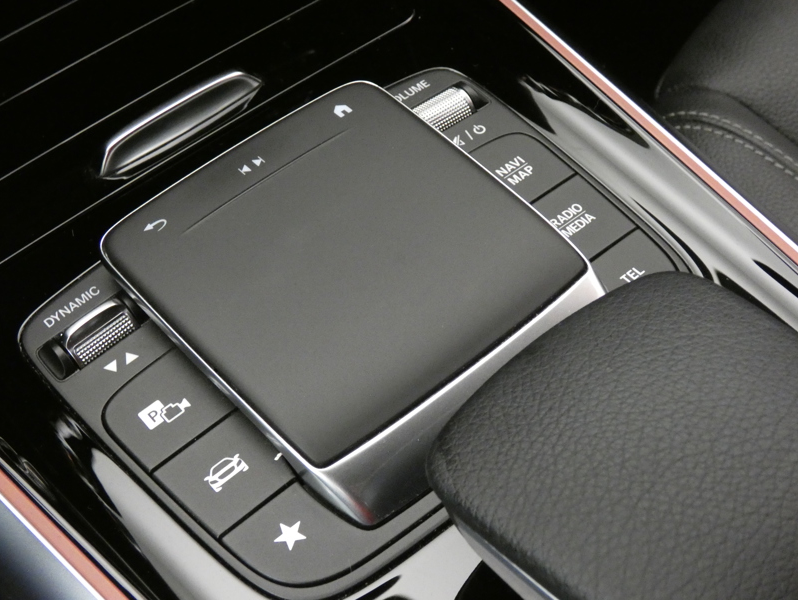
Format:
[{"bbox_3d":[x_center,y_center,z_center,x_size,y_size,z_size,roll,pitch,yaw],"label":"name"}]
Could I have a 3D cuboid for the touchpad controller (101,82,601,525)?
[{"bbox_3d":[-0.010,-0.005,0.295,0.096,0.014,0.105,-35,62,-26],"label":"touchpad controller"}]

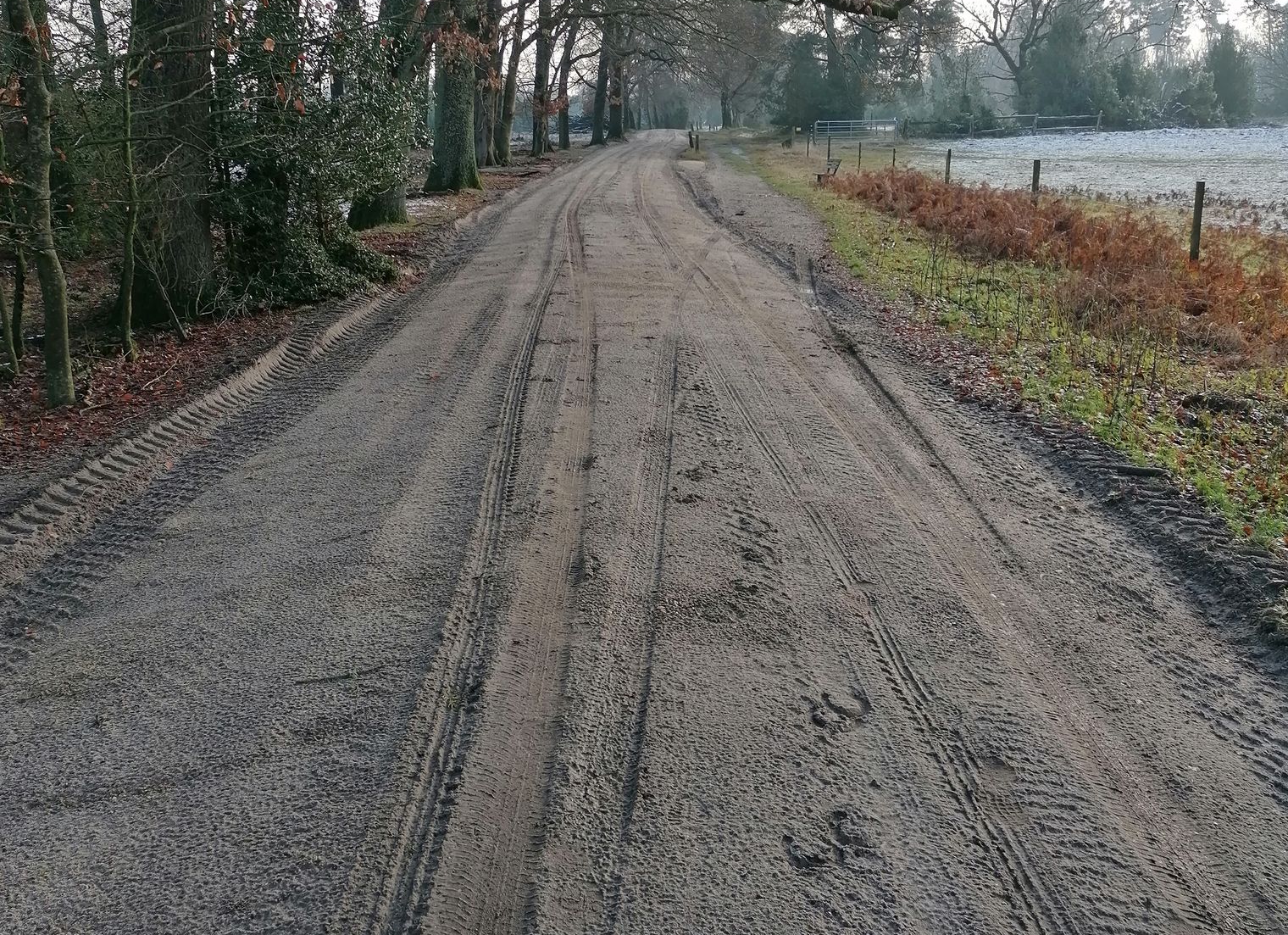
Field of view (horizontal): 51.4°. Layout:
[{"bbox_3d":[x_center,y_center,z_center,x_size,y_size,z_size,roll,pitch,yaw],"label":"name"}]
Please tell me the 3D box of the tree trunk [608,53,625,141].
[{"bbox_3d":[-1.583,-21.068,76.146,0.880,4.851,0.880,0,15,-1],"label":"tree trunk"}]

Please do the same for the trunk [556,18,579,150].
[{"bbox_3d":[-3.264,-16.743,58.671,0.520,5.565,0.520,5,15,-5],"label":"trunk"}]

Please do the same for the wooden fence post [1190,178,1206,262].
[{"bbox_3d":[6.120,-2.680,14.805,0.100,0.922,0.100,6,16,21],"label":"wooden fence post"}]

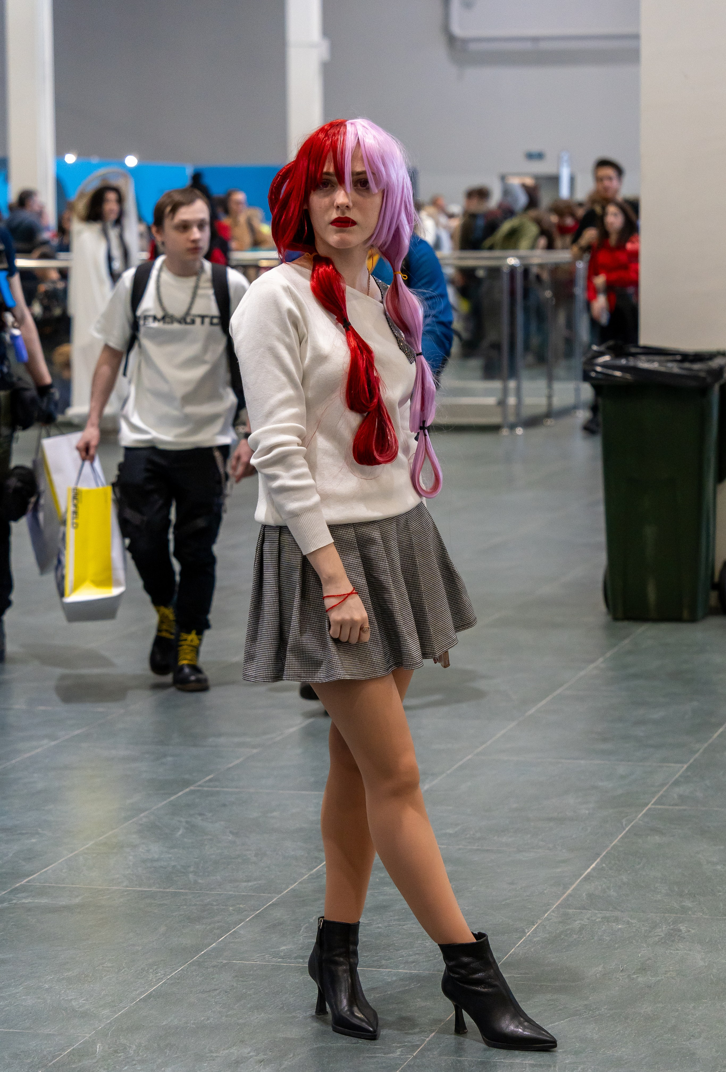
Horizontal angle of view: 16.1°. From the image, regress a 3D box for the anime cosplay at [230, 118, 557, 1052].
[{"bbox_3d":[0.047,0.100,4.771,0.520,1.700,0.480,-6,9,-38],"label":"anime cosplay"}]

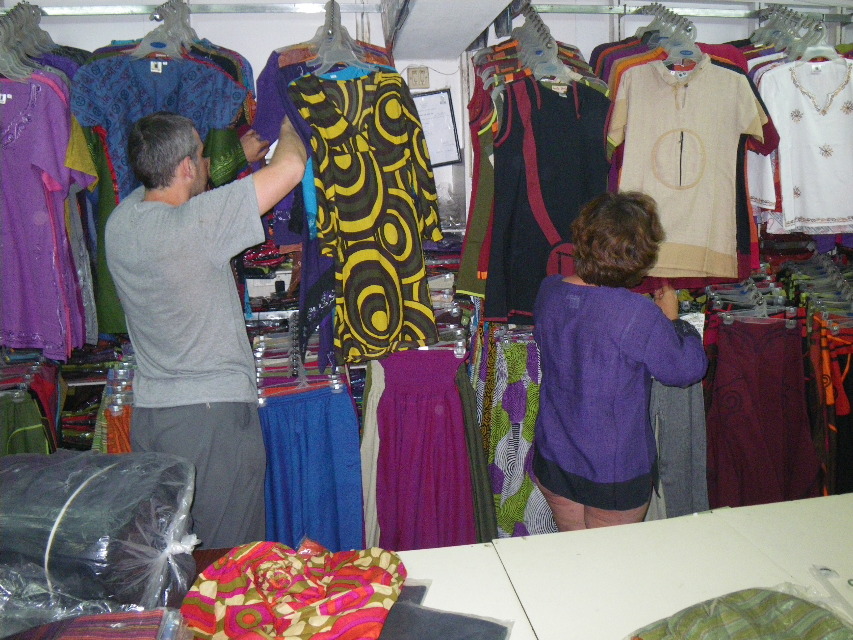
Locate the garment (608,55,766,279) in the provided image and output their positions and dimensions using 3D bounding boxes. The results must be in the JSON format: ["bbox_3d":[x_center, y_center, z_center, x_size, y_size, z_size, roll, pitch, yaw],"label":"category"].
[{"bbox_3d":[0.879,-0.512,2.352,0.500,0.720,0.120,1,8,8],"label":"garment"}]

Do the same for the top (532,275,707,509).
[{"bbox_3d":[0.592,0.197,2.118,0.440,0.670,0.360,3,9,22],"label":"top"}]

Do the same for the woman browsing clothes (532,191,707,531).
[{"bbox_3d":[0.606,0.404,2.157,0.450,1.580,0.400,3,9,22],"label":"woman browsing clothes"}]

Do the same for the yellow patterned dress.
[{"bbox_3d":[-0.188,-0.319,2.197,0.400,0.880,0.130,-8,9,-7],"label":"yellow patterned dress"}]

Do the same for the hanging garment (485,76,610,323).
[{"bbox_3d":[0.410,-0.399,2.337,0.410,0.800,0.120,0,8,0],"label":"hanging garment"}]

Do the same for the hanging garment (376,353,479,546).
[{"bbox_3d":[-0.004,0.508,2.495,0.350,0.820,0.120,0,8,0],"label":"hanging garment"}]

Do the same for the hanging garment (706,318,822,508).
[{"bbox_3d":[1.240,0.379,2.548,0.380,0.800,0.120,1,8,8],"label":"hanging garment"}]

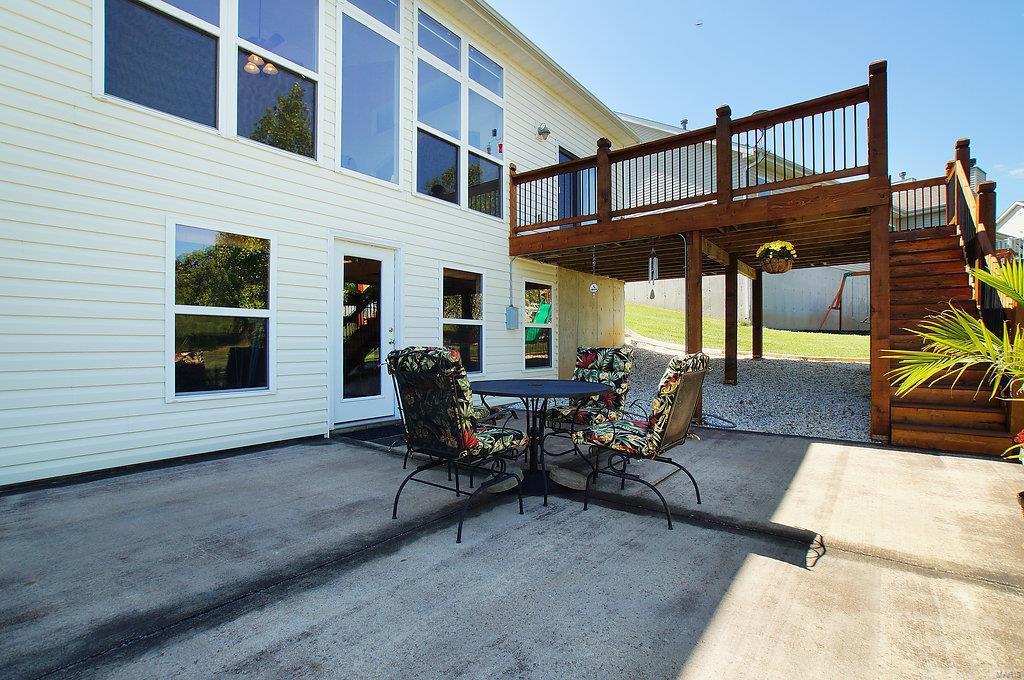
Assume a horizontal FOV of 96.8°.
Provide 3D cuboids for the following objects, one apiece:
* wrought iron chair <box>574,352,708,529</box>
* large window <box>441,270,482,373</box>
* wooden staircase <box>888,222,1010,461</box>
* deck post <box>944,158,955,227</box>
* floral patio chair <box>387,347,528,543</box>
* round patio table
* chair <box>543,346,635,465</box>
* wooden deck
[{"bbox_3d":[0.810,0.555,2.885,0.660,1.000,0.590,0,0,36],"label":"wrought iron chair"},{"bbox_3d":[-0.670,-0.250,6.330,0.090,1.500,0.830,0,0,39],"label":"large window"},{"bbox_3d":[5.130,-0.310,5.550,0.930,2.740,3.200,0,0,37],"label":"wooden staircase"},{"bbox_3d":[6.970,-2.280,7.230,0.130,1.160,0.130,0,0,37],"label":"deck post"},{"bbox_3d":[-0.300,0.540,2.745,0.590,1.020,0.660,0,0,39],"label":"floral patio chair"},{"bbox_3d":[0.171,0.690,3.300,1.070,0.725,1.070,0,0,0],"label":"round patio table"},{"bbox_3d":[0.620,0.550,3.810,0.590,1.000,0.660,0,0,38],"label":"chair"},{"bbox_3d":[3.210,-0.900,7.680,4.750,3.920,4.300,0,0,37],"label":"wooden deck"}]

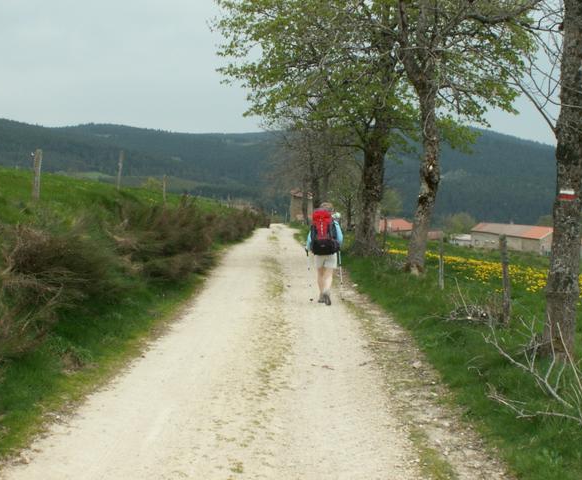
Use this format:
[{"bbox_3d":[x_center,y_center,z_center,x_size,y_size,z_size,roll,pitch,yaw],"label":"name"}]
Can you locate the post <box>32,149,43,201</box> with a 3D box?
[{"bbox_3d":[-5.227,-1.340,18.300,0.140,1.120,0.140,3,2,0],"label":"post"}]

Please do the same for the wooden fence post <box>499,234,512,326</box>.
[{"bbox_3d":[2.900,0.548,12.000,0.120,1.250,0.120,-3,2,0],"label":"wooden fence post"}]

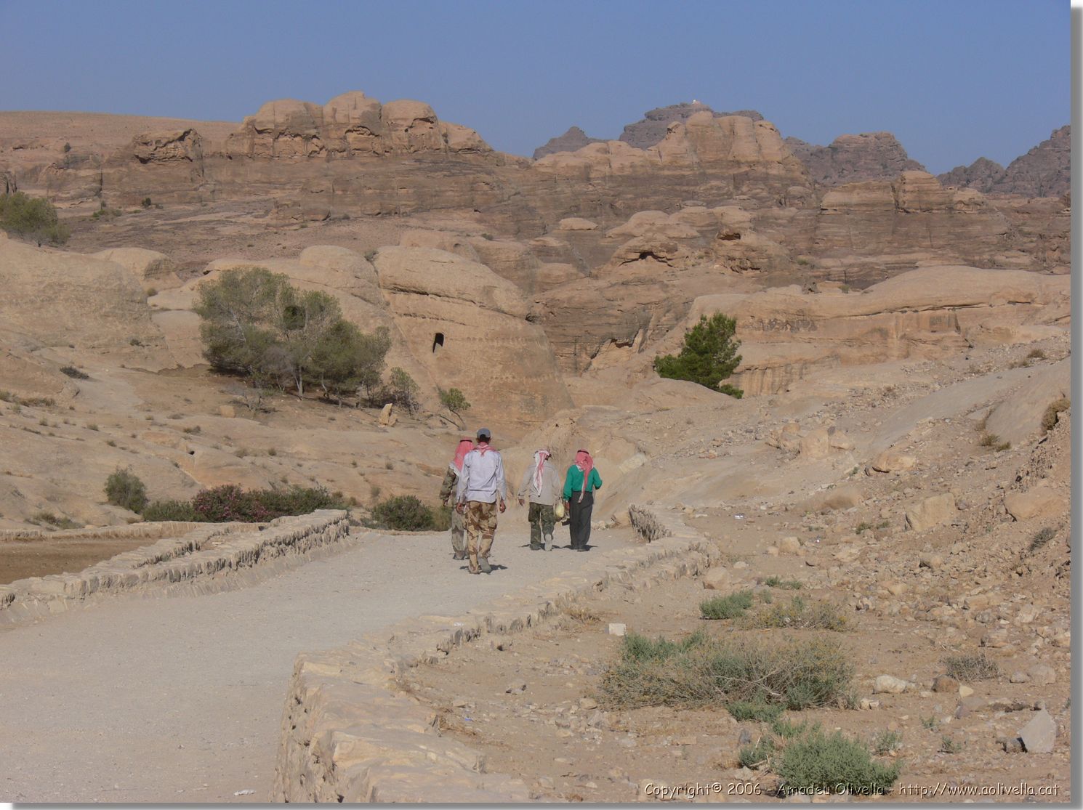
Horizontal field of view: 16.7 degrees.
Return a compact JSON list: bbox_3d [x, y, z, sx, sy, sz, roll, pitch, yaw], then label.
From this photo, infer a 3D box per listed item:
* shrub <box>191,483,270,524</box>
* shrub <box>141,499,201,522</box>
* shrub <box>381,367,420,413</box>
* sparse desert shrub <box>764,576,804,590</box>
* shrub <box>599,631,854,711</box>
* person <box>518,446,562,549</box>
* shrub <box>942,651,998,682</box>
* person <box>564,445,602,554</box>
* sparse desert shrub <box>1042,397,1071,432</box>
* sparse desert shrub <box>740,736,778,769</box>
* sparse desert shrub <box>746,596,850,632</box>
[{"bbox_3d":[-7.971,2.600,95.000,2.101,1.138,1.576,0,0,0],"label":"shrub"},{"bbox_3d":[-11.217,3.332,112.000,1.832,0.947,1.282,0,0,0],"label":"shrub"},{"bbox_3d":[-6.014,-0.608,158.000,1.674,2.075,1.507,0,0,0],"label":"shrub"},{"bbox_3d":[2.362,1.732,36.000,0.398,0.126,0.279,0,0,0],"label":"sparse desert shrub"},{"bbox_3d":[1.051,1.513,21.000,1.447,0.387,1.013,0,0,0],"label":"shrub"},{"bbox_3d":[-0.046,1.605,62.300,0.680,1.720,0.520,0,0,6],"label":"person"},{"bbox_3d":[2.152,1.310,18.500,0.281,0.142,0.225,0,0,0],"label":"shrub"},{"bbox_3d":[0.700,1.598,62.300,0.600,1.730,0.450,0,0,3],"label":"person"},{"bbox_3d":[6.571,0.122,47.000,0.433,0.444,0.368,0,0,0],"label":"sparse desert shrub"},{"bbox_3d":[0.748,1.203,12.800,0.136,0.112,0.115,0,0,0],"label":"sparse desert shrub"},{"bbox_3d":[1.756,1.430,25.300,0.705,0.238,0.529,0,0,0],"label":"sparse desert shrub"}]

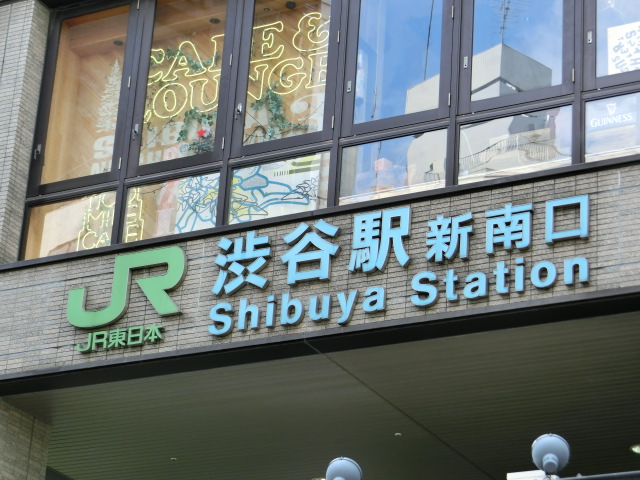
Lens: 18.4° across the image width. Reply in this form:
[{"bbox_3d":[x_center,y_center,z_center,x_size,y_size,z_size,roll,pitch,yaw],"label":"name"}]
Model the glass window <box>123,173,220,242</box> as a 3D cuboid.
[{"bbox_3d":[-1.371,-0.302,18.234,1.017,0.570,0.070,-9,-27,27],"label":"glass window"}]

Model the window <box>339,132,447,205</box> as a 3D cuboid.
[{"bbox_3d":[0.633,-0.632,17.184,1.034,0.570,0.070,-9,-27,27],"label":"window"}]

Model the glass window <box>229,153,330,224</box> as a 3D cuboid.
[{"bbox_3d":[-0.364,-0.468,17.707,1.014,0.570,0.070,-9,-27,27],"label":"glass window"}]

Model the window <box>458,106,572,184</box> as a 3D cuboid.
[{"bbox_3d":[1.639,-0.798,16.657,1.036,0.570,0.070,-9,-27,27],"label":"window"}]

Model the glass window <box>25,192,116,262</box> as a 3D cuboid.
[{"bbox_3d":[-2.366,-0.138,18.755,0.991,0.570,0.070,-9,-27,27],"label":"glass window"}]

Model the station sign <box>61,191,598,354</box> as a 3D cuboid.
[{"bbox_3d":[-0.070,0.315,17.060,5.118,1.004,0.080,-9,-27,27],"label":"station sign"}]

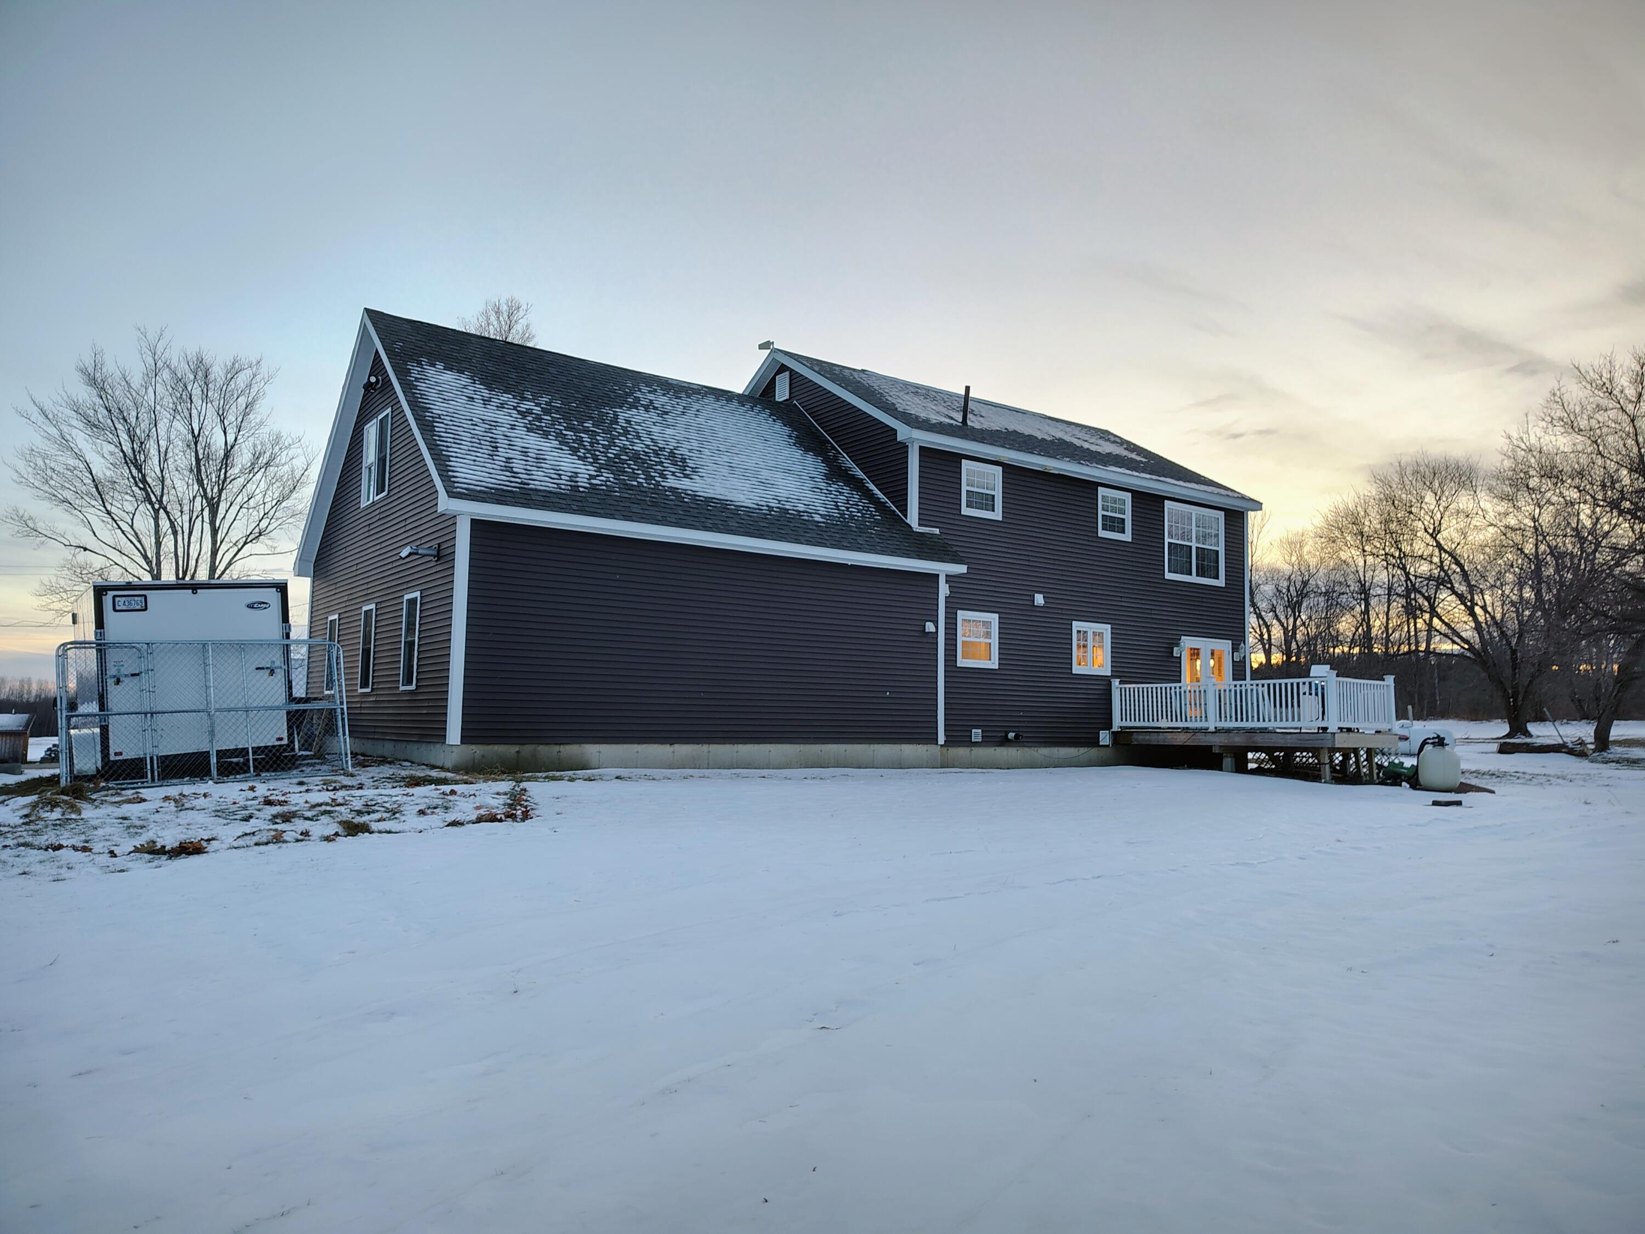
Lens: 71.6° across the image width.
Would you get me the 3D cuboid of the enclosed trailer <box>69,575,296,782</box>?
[{"bbox_3d":[-9.154,0.936,16.113,2.350,2.450,4.600,-2,-2,-36],"label":"enclosed trailer"}]

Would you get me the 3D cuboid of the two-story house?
[{"bbox_3d":[0.000,-1.376,25.216,19.721,8.952,10.023,5,-6,-36],"label":"two-story house"}]

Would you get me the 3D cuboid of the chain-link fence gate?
[{"bbox_3d":[-7.408,1.114,13.906,3.172,1.734,0.180,1,-18,-40],"label":"chain-link fence gate"}]

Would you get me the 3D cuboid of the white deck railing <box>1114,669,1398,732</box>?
[{"bbox_3d":[8.644,1.757,22.968,2.500,1.143,5.026,5,-6,-36],"label":"white deck railing"}]

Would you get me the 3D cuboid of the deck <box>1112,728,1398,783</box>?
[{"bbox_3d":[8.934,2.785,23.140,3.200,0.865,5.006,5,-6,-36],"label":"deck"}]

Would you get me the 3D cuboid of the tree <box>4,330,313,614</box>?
[{"bbox_3d":[-18.760,-2.083,31.471,8.700,12.000,8.500,5,-6,-36],"label":"tree"}]

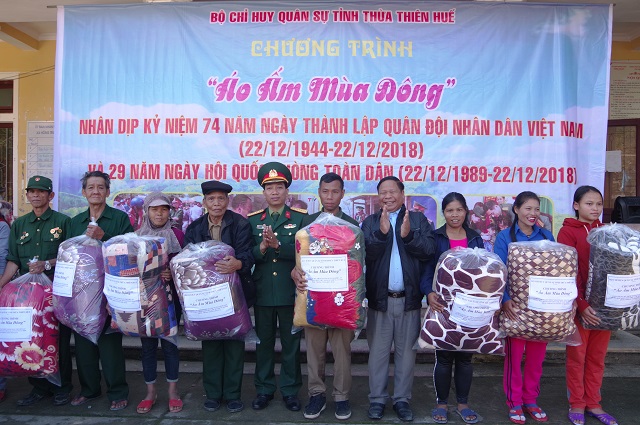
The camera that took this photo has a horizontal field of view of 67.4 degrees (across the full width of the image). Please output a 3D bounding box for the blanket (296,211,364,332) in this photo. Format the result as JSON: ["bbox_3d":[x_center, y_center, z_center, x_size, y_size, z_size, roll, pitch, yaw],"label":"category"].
[{"bbox_3d":[0.066,0.369,3.000,0.420,0.700,0.290,0,0,-9],"label":"blanket"}]

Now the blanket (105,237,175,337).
[{"bbox_3d":[-1.190,0.485,3.160,0.410,0.630,0.280,-7,0,-3],"label":"blanket"}]

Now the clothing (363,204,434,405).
[{"bbox_3d":[0.533,0.627,3.260,0.490,1.365,0.400,0,1,6],"label":"clothing"}]

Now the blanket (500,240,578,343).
[{"bbox_3d":[1.355,0.485,2.990,0.440,0.610,0.270,2,0,13],"label":"blanket"}]

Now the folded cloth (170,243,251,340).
[{"bbox_3d":[-0.718,0.516,3.170,0.440,0.600,0.270,-10,0,-9],"label":"folded cloth"}]

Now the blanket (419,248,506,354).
[{"bbox_3d":[0.904,0.564,3.020,0.480,0.620,0.300,7,0,0],"label":"blanket"}]

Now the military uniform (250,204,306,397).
[{"bbox_3d":[-0.297,0.615,3.350,0.440,1.342,0.340,0,0,2],"label":"military uniform"}]

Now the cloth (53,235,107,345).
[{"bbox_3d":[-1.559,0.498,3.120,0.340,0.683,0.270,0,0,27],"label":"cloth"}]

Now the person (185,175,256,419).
[{"bbox_3d":[-0.690,0.564,3.260,0.500,1.550,0.450,0,0,-3],"label":"person"}]

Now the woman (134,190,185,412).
[{"bbox_3d":[-1.108,0.607,3.270,0.430,1.487,0.430,0,0,-3],"label":"woman"}]

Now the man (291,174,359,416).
[{"bbox_3d":[0.035,0.550,3.240,0.500,1.650,0.460,0,1,0],"label":"man"}]

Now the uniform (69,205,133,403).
[{"bbox_3d":[-1.525,0.632,3.330,0.470,1.375,0.330,0,0,-2],"label":"uniform"}]

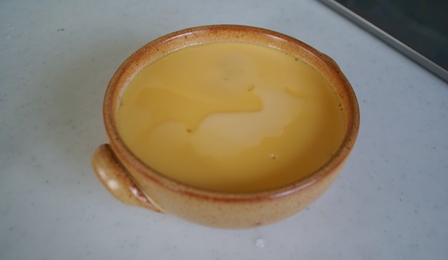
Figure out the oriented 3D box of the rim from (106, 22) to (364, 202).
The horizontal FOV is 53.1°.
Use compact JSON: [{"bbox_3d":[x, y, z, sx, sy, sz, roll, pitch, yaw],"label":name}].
[{"bbox_3d":[0.004,-0.015,0.254,0.140,0.012,0.140,0,47,0],"label":"rim"}]

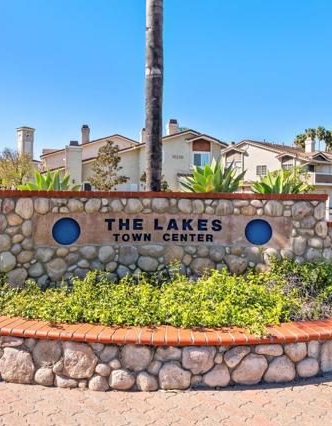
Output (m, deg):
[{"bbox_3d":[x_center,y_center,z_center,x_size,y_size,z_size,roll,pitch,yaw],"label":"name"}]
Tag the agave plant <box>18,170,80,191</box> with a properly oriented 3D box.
[{"bbox_3d":[-1.700,-0.222,5.446,0.900,0.800,0.850,0,3,0],"label":"agave plant"}]

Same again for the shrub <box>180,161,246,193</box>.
[{"bbox_3d":[0.690,-0.302,5.391,0.950,0.920,0.900,0,3,0],"label":"shrub"}]

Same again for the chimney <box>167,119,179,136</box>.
[{"bbox_3d":[0.608,-7.223,31.681,0.800,1.700,0.800,-1,3,-20],"label":"chimney"}]

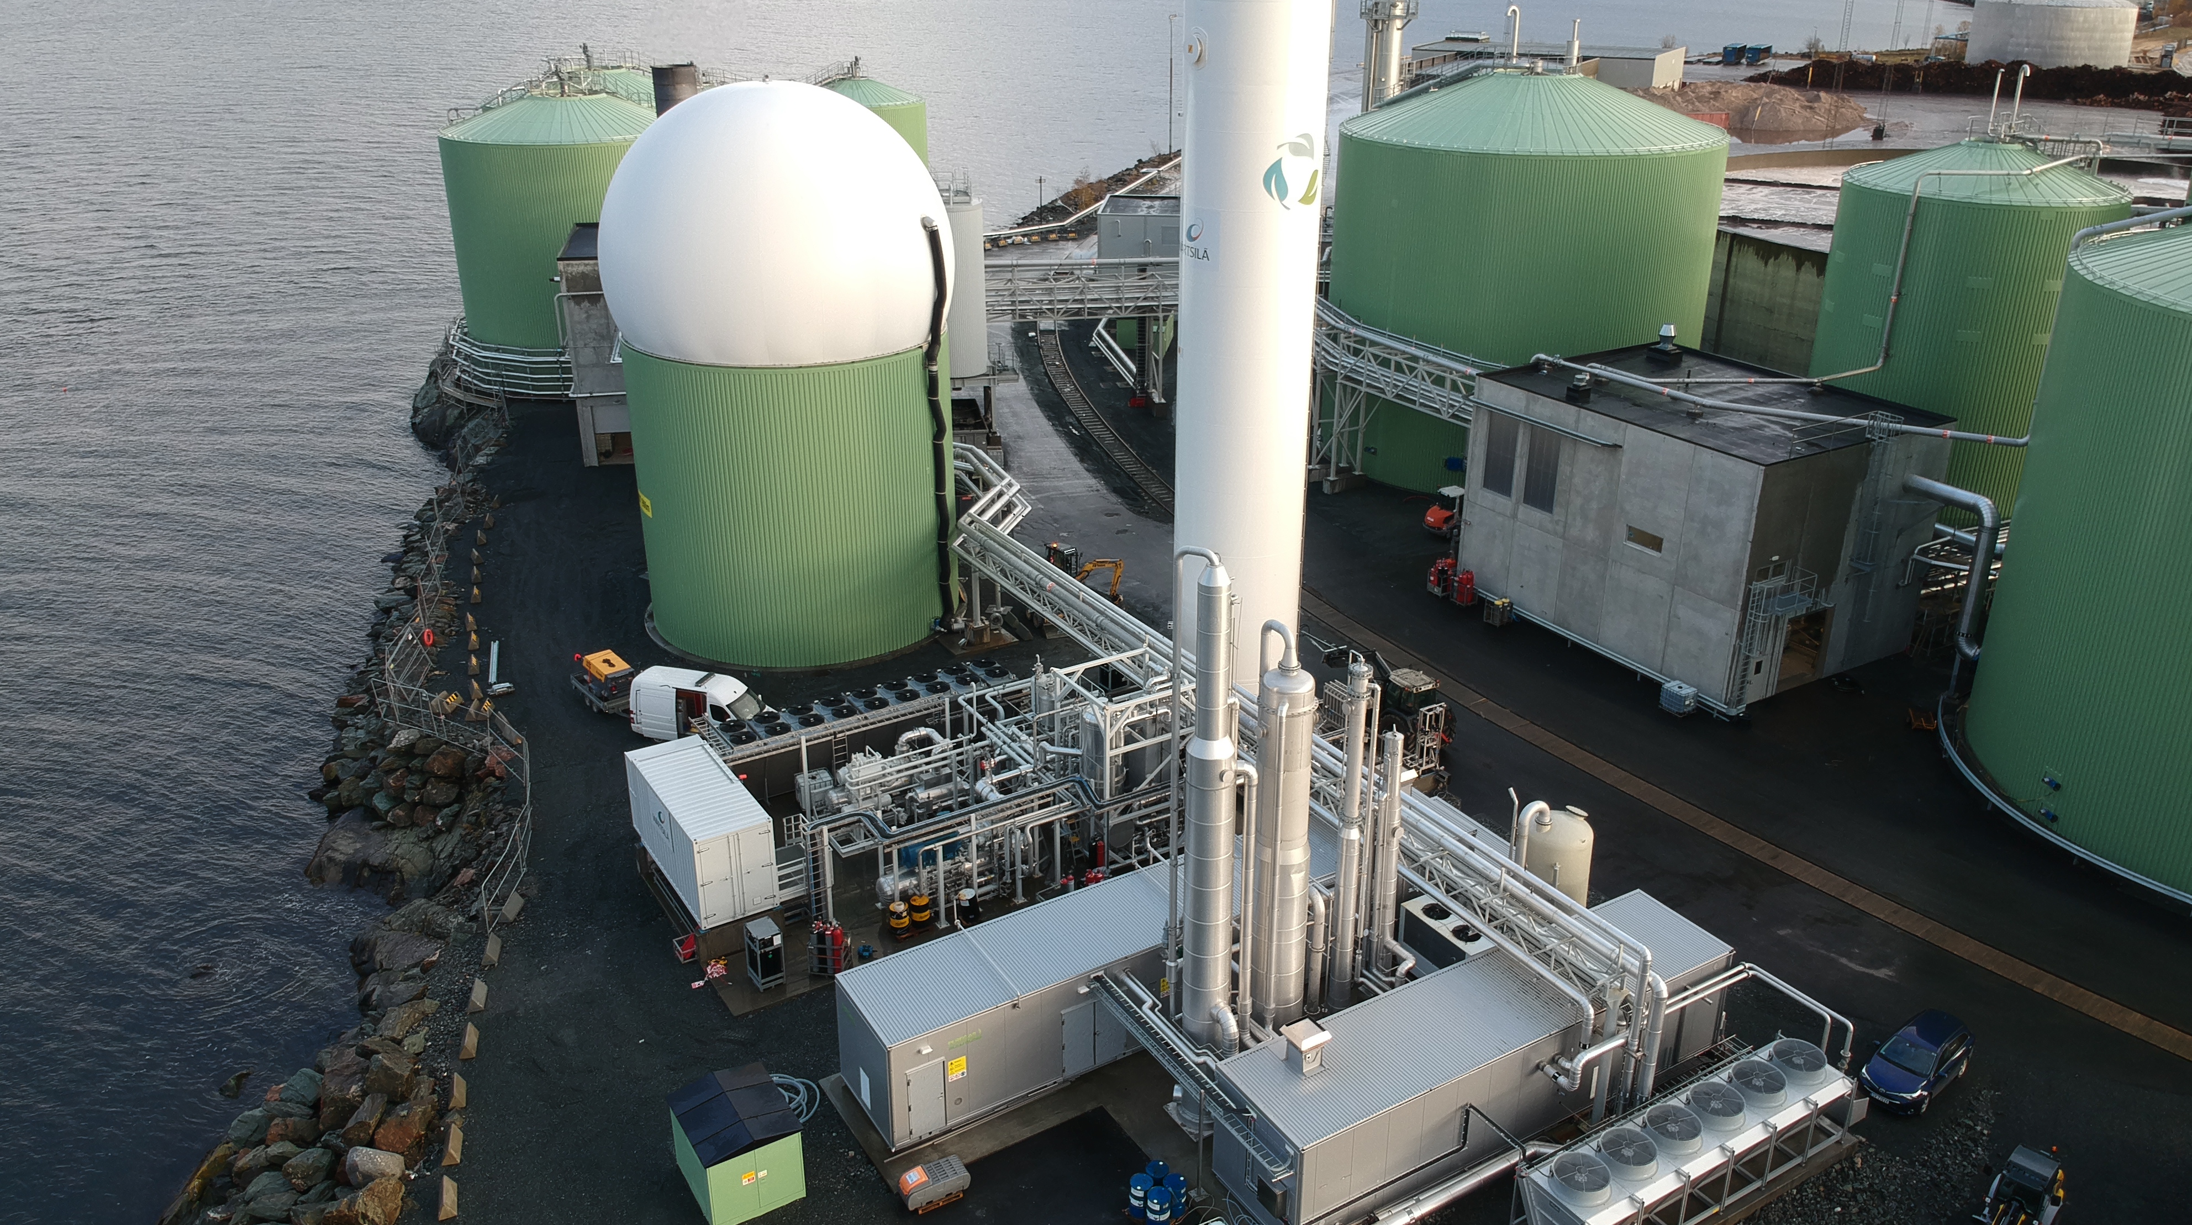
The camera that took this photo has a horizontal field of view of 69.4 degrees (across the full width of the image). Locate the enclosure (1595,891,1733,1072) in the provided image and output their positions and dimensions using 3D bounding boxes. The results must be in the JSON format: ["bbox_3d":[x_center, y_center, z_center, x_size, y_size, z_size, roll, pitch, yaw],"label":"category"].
[{"bbox_3d":[15.359,11.072,46.268,4.675,3.422,3.547,-14,27,-28],"label":"enclosure"}]

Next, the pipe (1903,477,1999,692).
[{"bbox_3d":[36.889,-1.668,69.107,1.200,8.100,4.500,-13,27,-26],"label":"pipe"}]

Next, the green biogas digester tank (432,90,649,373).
[{"bbox_3d":[-35.493,-26.479,110.198,17.100,18.300,17.100,0,23,0],"label":"green biogas digester tank"}]

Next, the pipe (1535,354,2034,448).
[{"bbox_3d":[26.871,-8.373,64.518,19.700,0.850,1.700,17,29,35],"label":"pipe"}]

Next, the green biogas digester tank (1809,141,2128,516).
[{"bbox_3d":[42.753,-13.587,78.957,12.500,18.950,12.500,0,23,0],"label":"green biogas digester tank"}]

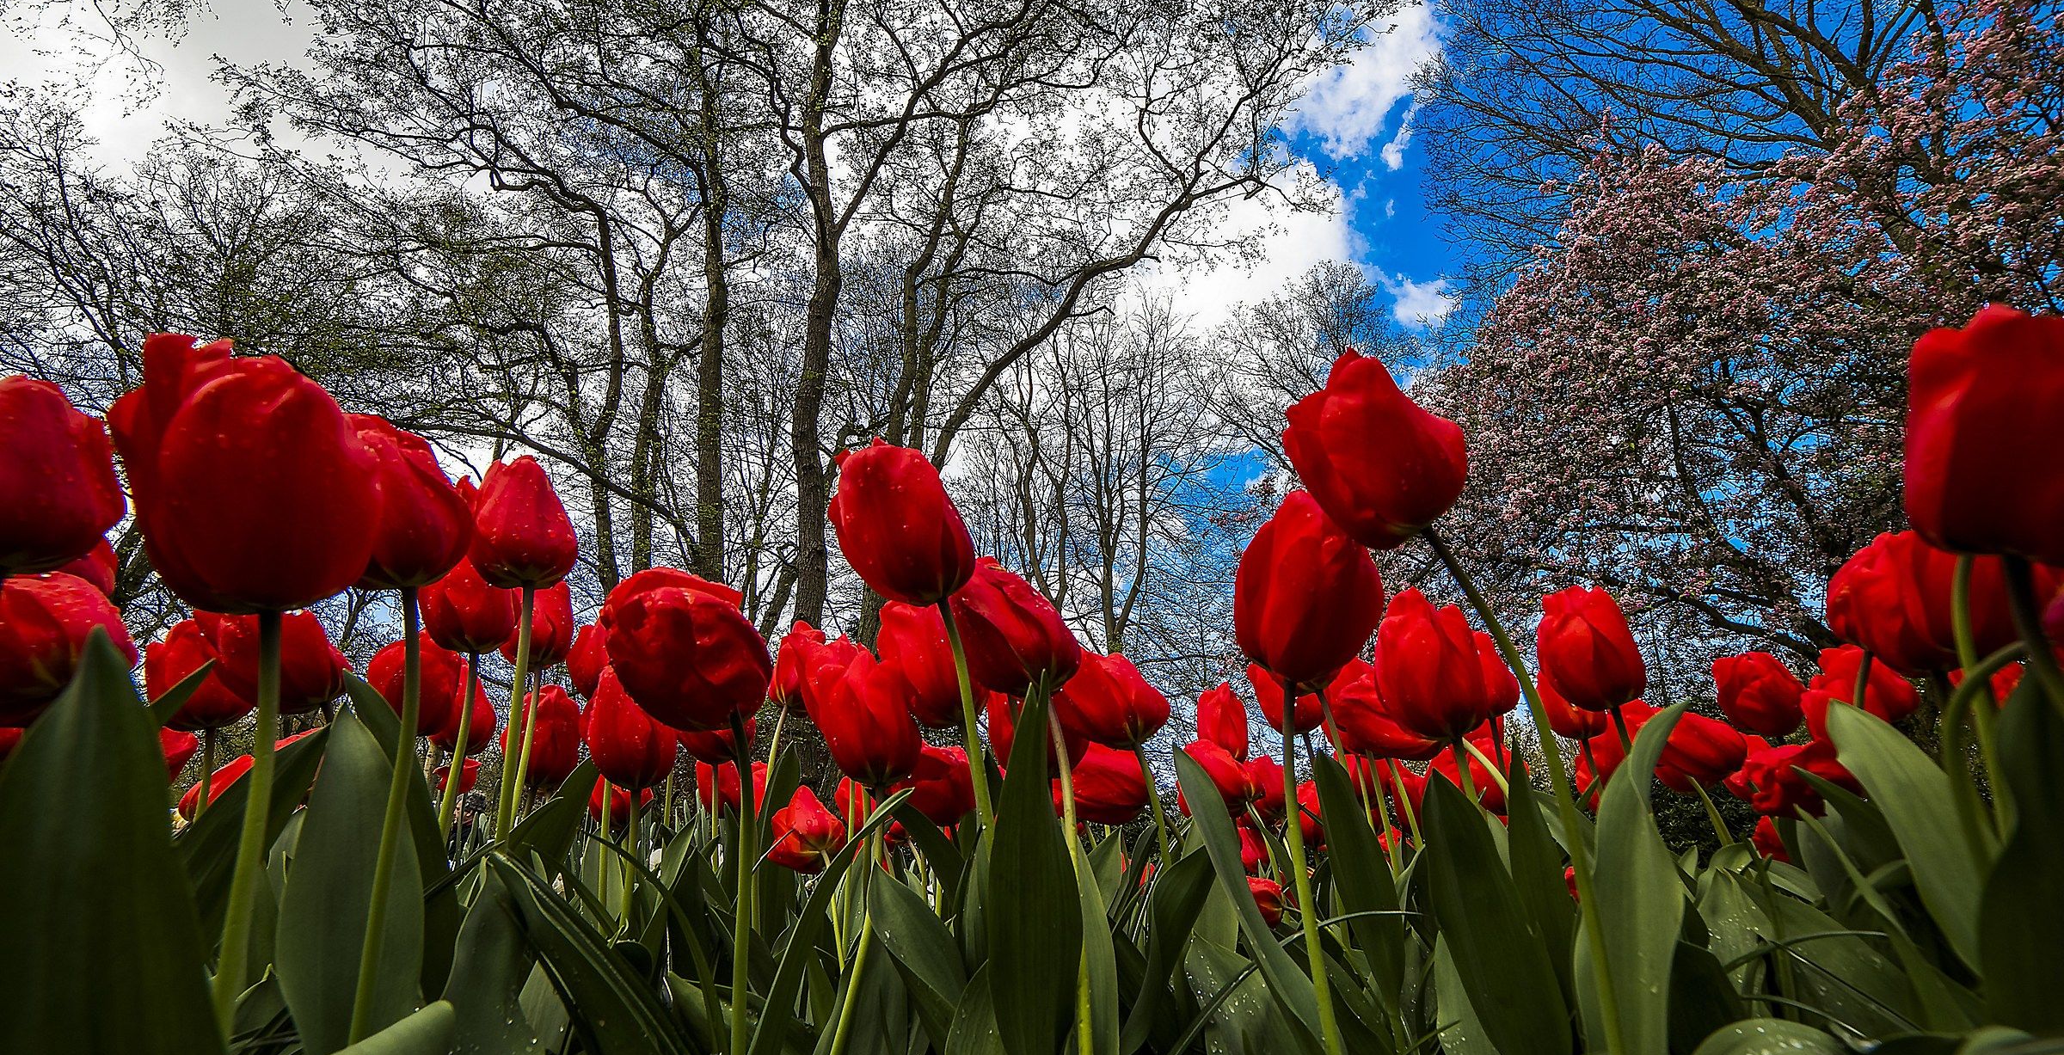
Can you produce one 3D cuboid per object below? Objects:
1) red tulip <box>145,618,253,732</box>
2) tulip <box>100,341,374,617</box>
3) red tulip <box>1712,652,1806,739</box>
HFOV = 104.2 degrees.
[{"bbox_3d":[-0.563,0.101,0.544,0.055,0.068,0.055,-20,-1,44],"label":"red tulip"},{"bbox_3d":[-0.227,-0.017,0.235,0.057,0.084,0.057,-19,-18,0],"label":"tulip"},{"bbox_3d":[0.640,0.148,0.708,0.059,0.075,0.059,-5,-23,0],"label":"red tulip"}]

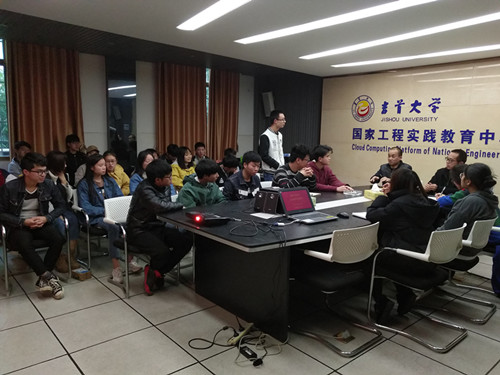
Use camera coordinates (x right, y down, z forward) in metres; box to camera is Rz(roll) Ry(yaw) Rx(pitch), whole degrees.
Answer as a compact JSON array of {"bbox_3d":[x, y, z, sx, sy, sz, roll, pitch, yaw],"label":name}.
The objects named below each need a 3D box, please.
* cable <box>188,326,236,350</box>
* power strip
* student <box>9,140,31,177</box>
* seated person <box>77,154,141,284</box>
[{"bbox_3d":[-0.271,1.044,2.719,0.325,0.035,0.265,-1,8,-15],"label":"cable"},{"bbox_3d":[-0.056,1.039,2.755,0.060,0.045,0.330,5,9,28],"label":"power strip"},{"bbox_3d":[-2.600,0.116,4.580,0.750,1.297,0.500,8,10,43],"label":"student"},{"bbox_3d":[-1.469,0.246,4.144,0.500,1.190,0.900,-5,10,-40],"label":"seated person"}]

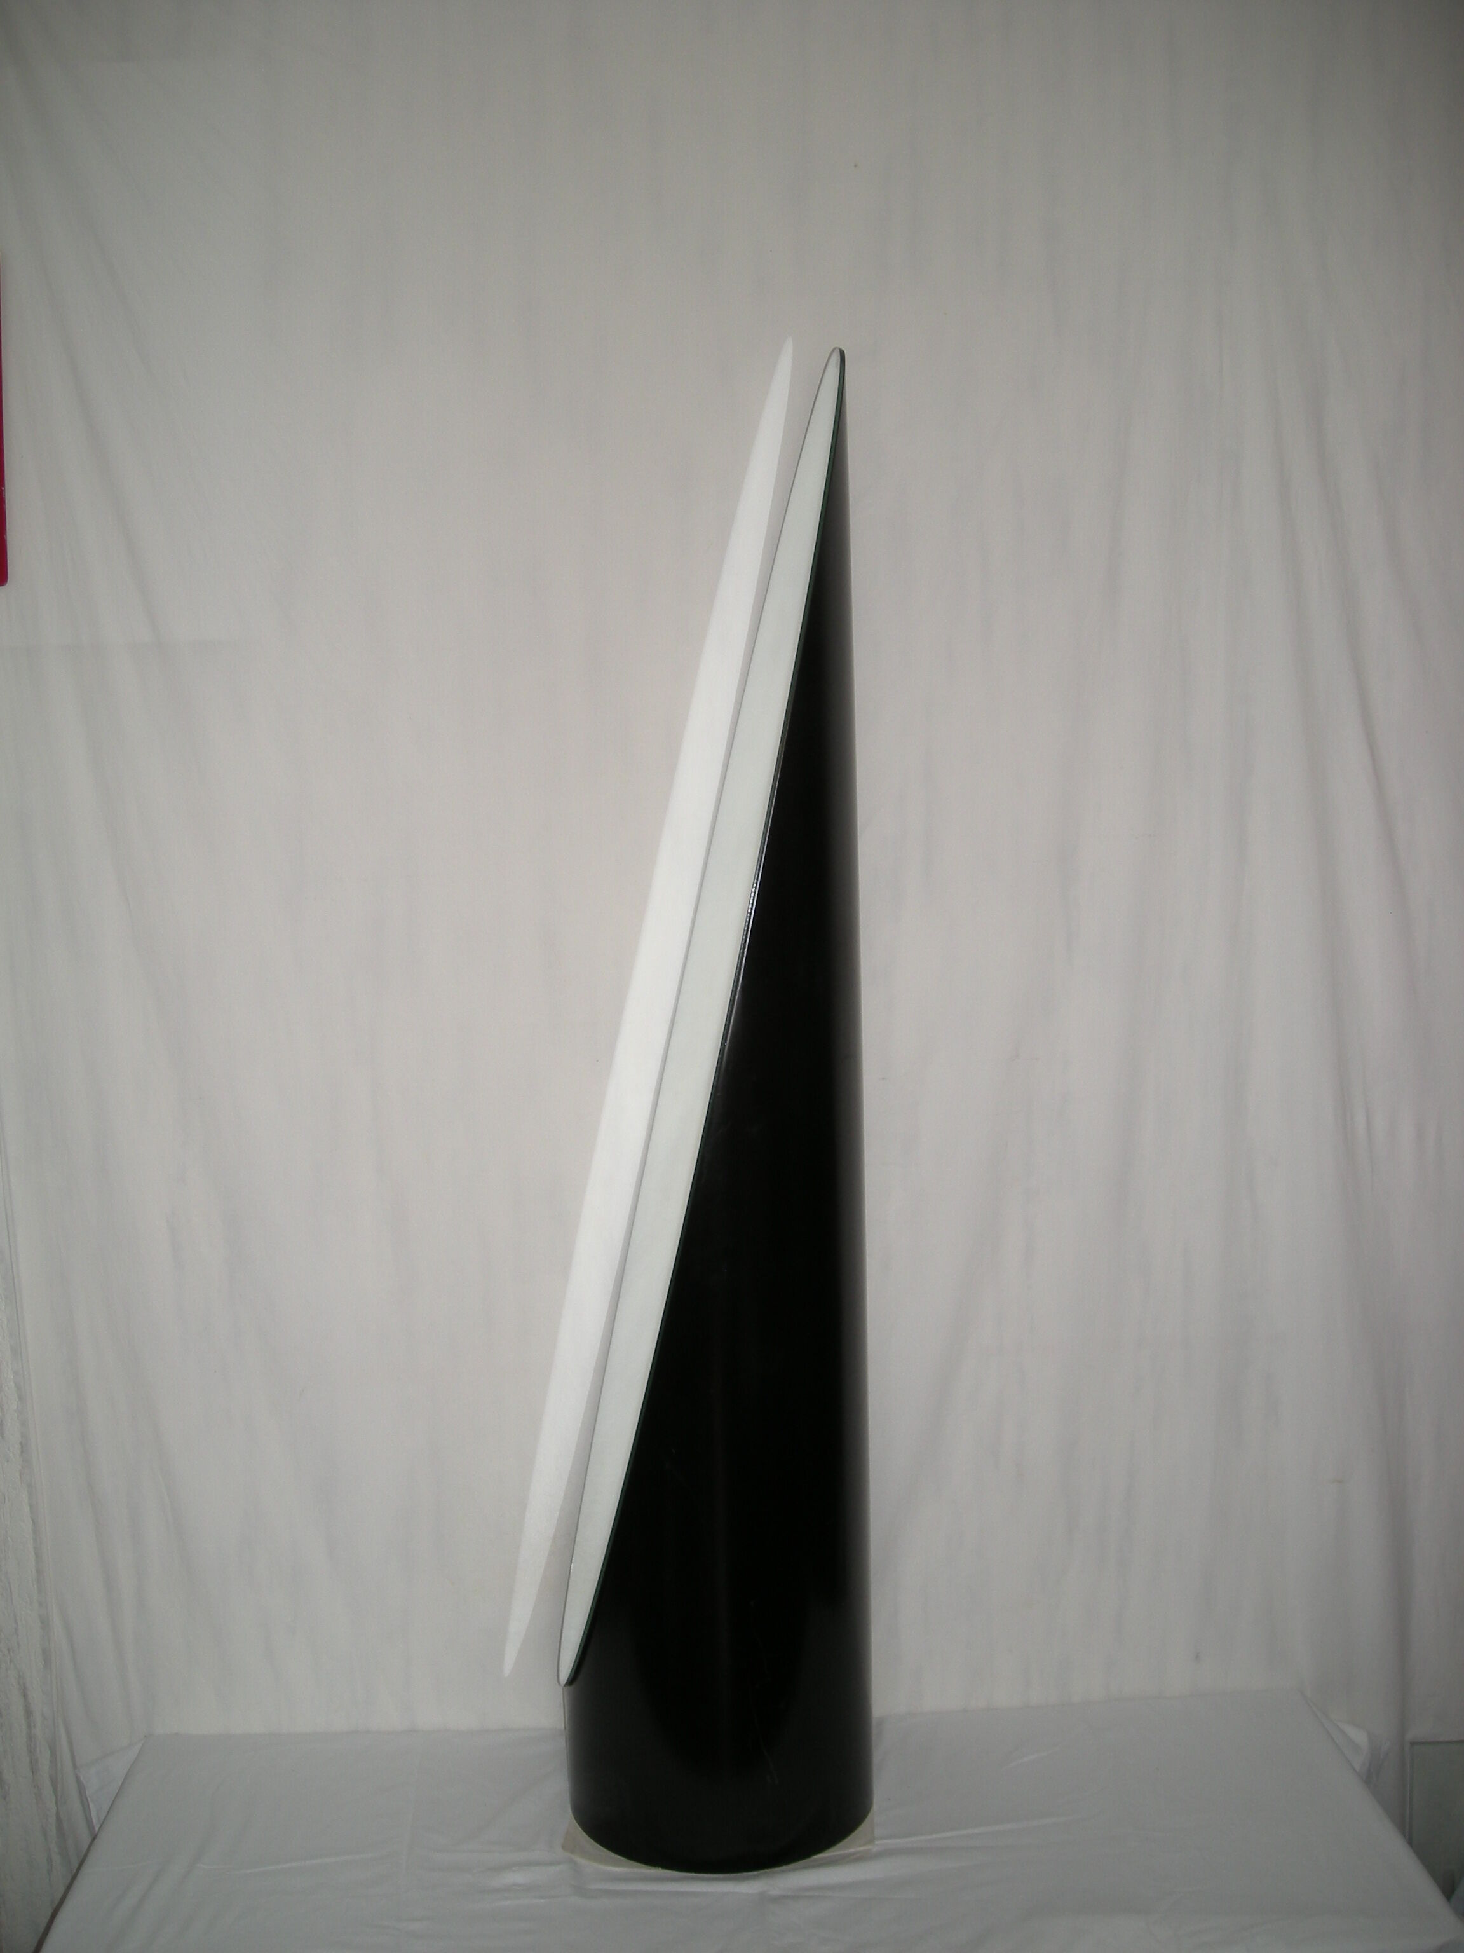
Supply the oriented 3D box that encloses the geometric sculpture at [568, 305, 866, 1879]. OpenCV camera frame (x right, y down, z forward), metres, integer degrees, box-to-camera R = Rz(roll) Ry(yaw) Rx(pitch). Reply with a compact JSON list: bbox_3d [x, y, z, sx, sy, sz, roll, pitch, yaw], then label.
[{"bbox_3d":[-0.025,0.089,1.320,0.224,0.987,0.222,-3,10,-7],"label":"geometric sculpture"}]

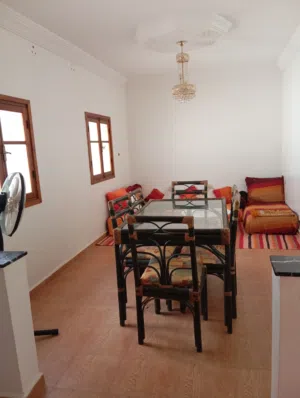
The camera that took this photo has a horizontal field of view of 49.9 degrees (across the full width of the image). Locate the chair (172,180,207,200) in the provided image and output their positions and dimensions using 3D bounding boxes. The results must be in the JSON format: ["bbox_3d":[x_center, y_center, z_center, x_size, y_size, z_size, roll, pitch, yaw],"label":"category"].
[{"bbox_3d":[0.449,0.287,3.618,0.448,0.938,0.490,-1,10,12],"label":"chair"}]

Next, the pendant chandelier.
[{"bbox_3d":[0.444,-1.609,4.083,0.311,0.742,0.311,0,10,15],"label":"pendant chandelier"}]

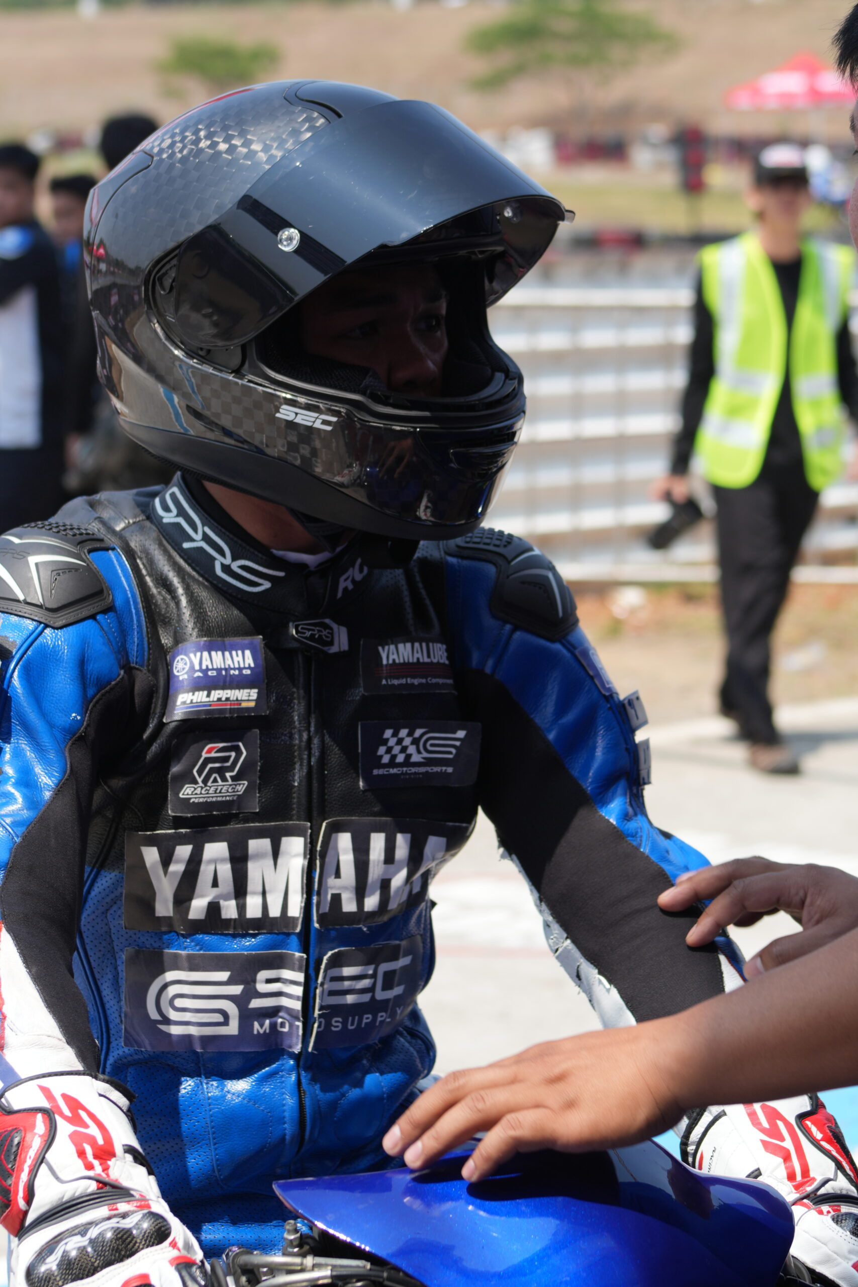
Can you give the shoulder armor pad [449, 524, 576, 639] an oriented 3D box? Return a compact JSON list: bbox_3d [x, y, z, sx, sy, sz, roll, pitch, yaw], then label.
[{"bbox_3d":[0.057,-0.041,2.780,0.090,0.085,0.120,-3,8,-27],"label":"shoulder armor pad"}]

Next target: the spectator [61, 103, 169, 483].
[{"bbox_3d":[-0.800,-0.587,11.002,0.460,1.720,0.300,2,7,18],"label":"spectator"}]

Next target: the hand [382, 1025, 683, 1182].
[{"bbox_3d":[0.061,0.271,2.350,0.180,0.060,0.090,-15,31,16],"label":"hand"}]

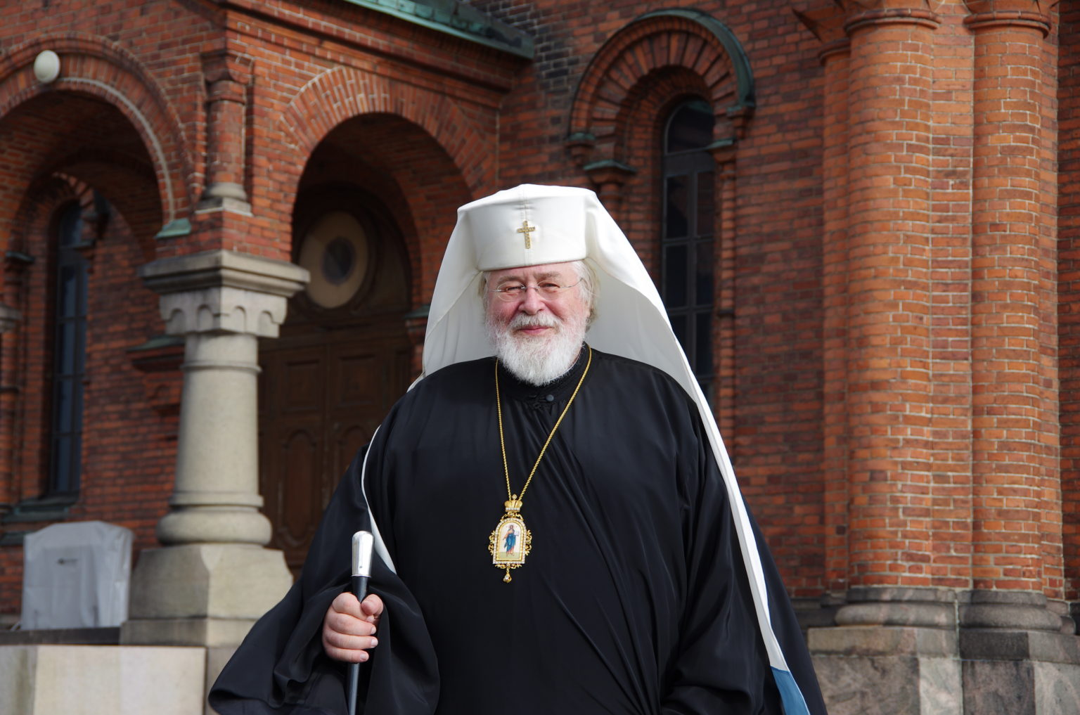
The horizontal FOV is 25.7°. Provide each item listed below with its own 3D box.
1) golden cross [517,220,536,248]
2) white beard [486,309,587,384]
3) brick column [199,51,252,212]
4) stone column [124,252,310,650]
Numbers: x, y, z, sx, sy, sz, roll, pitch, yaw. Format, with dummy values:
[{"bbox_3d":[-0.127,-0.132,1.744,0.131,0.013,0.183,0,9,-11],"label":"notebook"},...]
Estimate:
[{"bbox_3d":[-0.021,-0.198,3.820,0.029,0.046,0.006,-4,8,7],"label":"golden cross"},{"bbox_3d":[-0.005,-0.017,3.880,0.160,0.125,0.120,-5,-1,7],"label":"white beard"},{"bbox_3d":[-2.486,-1.761,18.833,0.313,1.278,0.313,-5,-10,39],"label":"brick column"},{"bbox_3d":[-2.536,0.741,18.662,0.997,3.069,0.997,-5,-10,39],"label":"stone column"}]

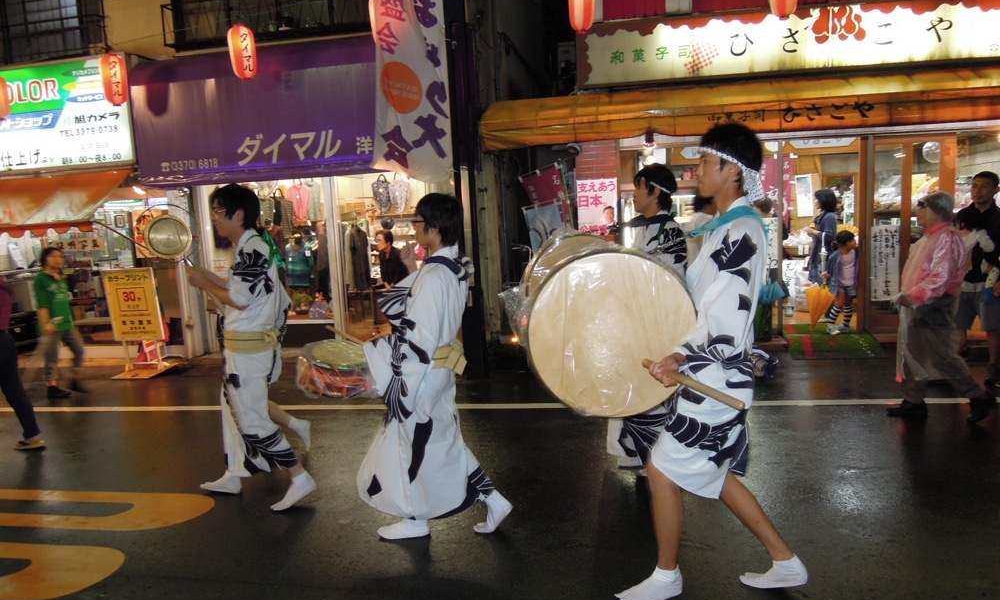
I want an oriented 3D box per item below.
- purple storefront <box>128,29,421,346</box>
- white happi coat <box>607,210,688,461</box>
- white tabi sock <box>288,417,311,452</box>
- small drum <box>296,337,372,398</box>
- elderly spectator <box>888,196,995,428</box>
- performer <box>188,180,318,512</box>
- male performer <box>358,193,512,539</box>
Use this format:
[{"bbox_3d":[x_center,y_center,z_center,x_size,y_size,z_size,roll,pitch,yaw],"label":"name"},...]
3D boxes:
[{"bbox_3d":[-1.905,-0.991,7.289,3.500,3.200,1.100,-2,7,9],"label":"purple storefront"},{"bbox_3d":[0.825,0.179,3.794,0.500,1.350,0.560,-2,7,9],"label":"white happi coat"},{"bbox_3d":[-1.229,0.828,4.250,0.130,0.220,0.090,9,1,7],"label":"white tabi sock"},{"bbox_3d":[-0.754,0.330,3.258,0.340,0.165,0.340,12,20,7],"label":"small drum"},{"bbox_3d":[2.874,0.038,4.521,0.640,1.500,0.560,-2,7,9],"label":"elderly spectator"},{"bbox_3d":[-1.336,0.240,3.715,0.710,1.690,0.550,-2,7,9],"label":"performer"},{"bbox_3d":[-0.303,0.309,3.204,0.720,1.580,0.600,-2,7,9],"label":"male performer"}]

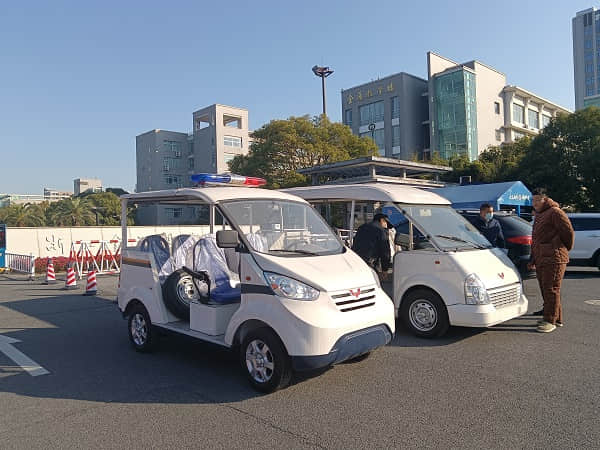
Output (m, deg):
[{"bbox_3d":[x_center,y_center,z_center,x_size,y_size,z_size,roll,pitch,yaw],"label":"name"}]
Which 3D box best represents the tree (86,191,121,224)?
[{"bbox_3d":[-14.858,-0.143,35.983,3.300,4.715,3.300,-1,-1,0],"label":"tree"}]

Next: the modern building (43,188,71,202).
[{"bbox_3d":[-137.807,-5.819,267.466,10.000,28.719,11.703,-2,-1,44],"label":"modern building"}]

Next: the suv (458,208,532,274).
[{"bbox_3d":[5.134,0.571,14.686,4.700,1.720,1.870,-2,-1,44],"label":"suv"}]

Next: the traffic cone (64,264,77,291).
[{"bbox_3d":[-6.002,1.303,12.228,0.350,0.700,0.350,-1,-1,-26],"label":"traffic cone"}]

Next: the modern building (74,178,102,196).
[{"bbox_3d":[-88.876,-6.225,196.230,9.000,25.121,9.158,-2,-1,44],"label":"modern building"}]

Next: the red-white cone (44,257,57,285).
[{"bbox_3d":[-7.372,1.359,13.818,0.350,0.700,0.350,-1,-1,-28],"label":"red-white cone"}]

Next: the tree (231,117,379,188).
[{"bbox_3d":[0.317,-3.209,34.965,11.000,10.110,10.500,-1,-1,0],"label":"tree"}]

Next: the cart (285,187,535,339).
[{"bbox_3d":[1.206,0.381,7.096,1.529,2.055,3.960,0,-1,-45],"label":"cart"}]

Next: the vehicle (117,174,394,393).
[{"bbox_3d":[-0.598,0.424,5.166,3.226,1.995,1.469,-2,-1,44],"label":"vehicle"}]

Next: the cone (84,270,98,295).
[{"bbox_3d":[-4.848,1.256,10.884,0.350,0.700,0.350,-1,-1,-24],"label":"cone"}]

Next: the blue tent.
[{"bbox_3d":[6.347,-0.070,20.114,6.000,3.109,4.284,-2,-1,44],"label":"blue tent"}]

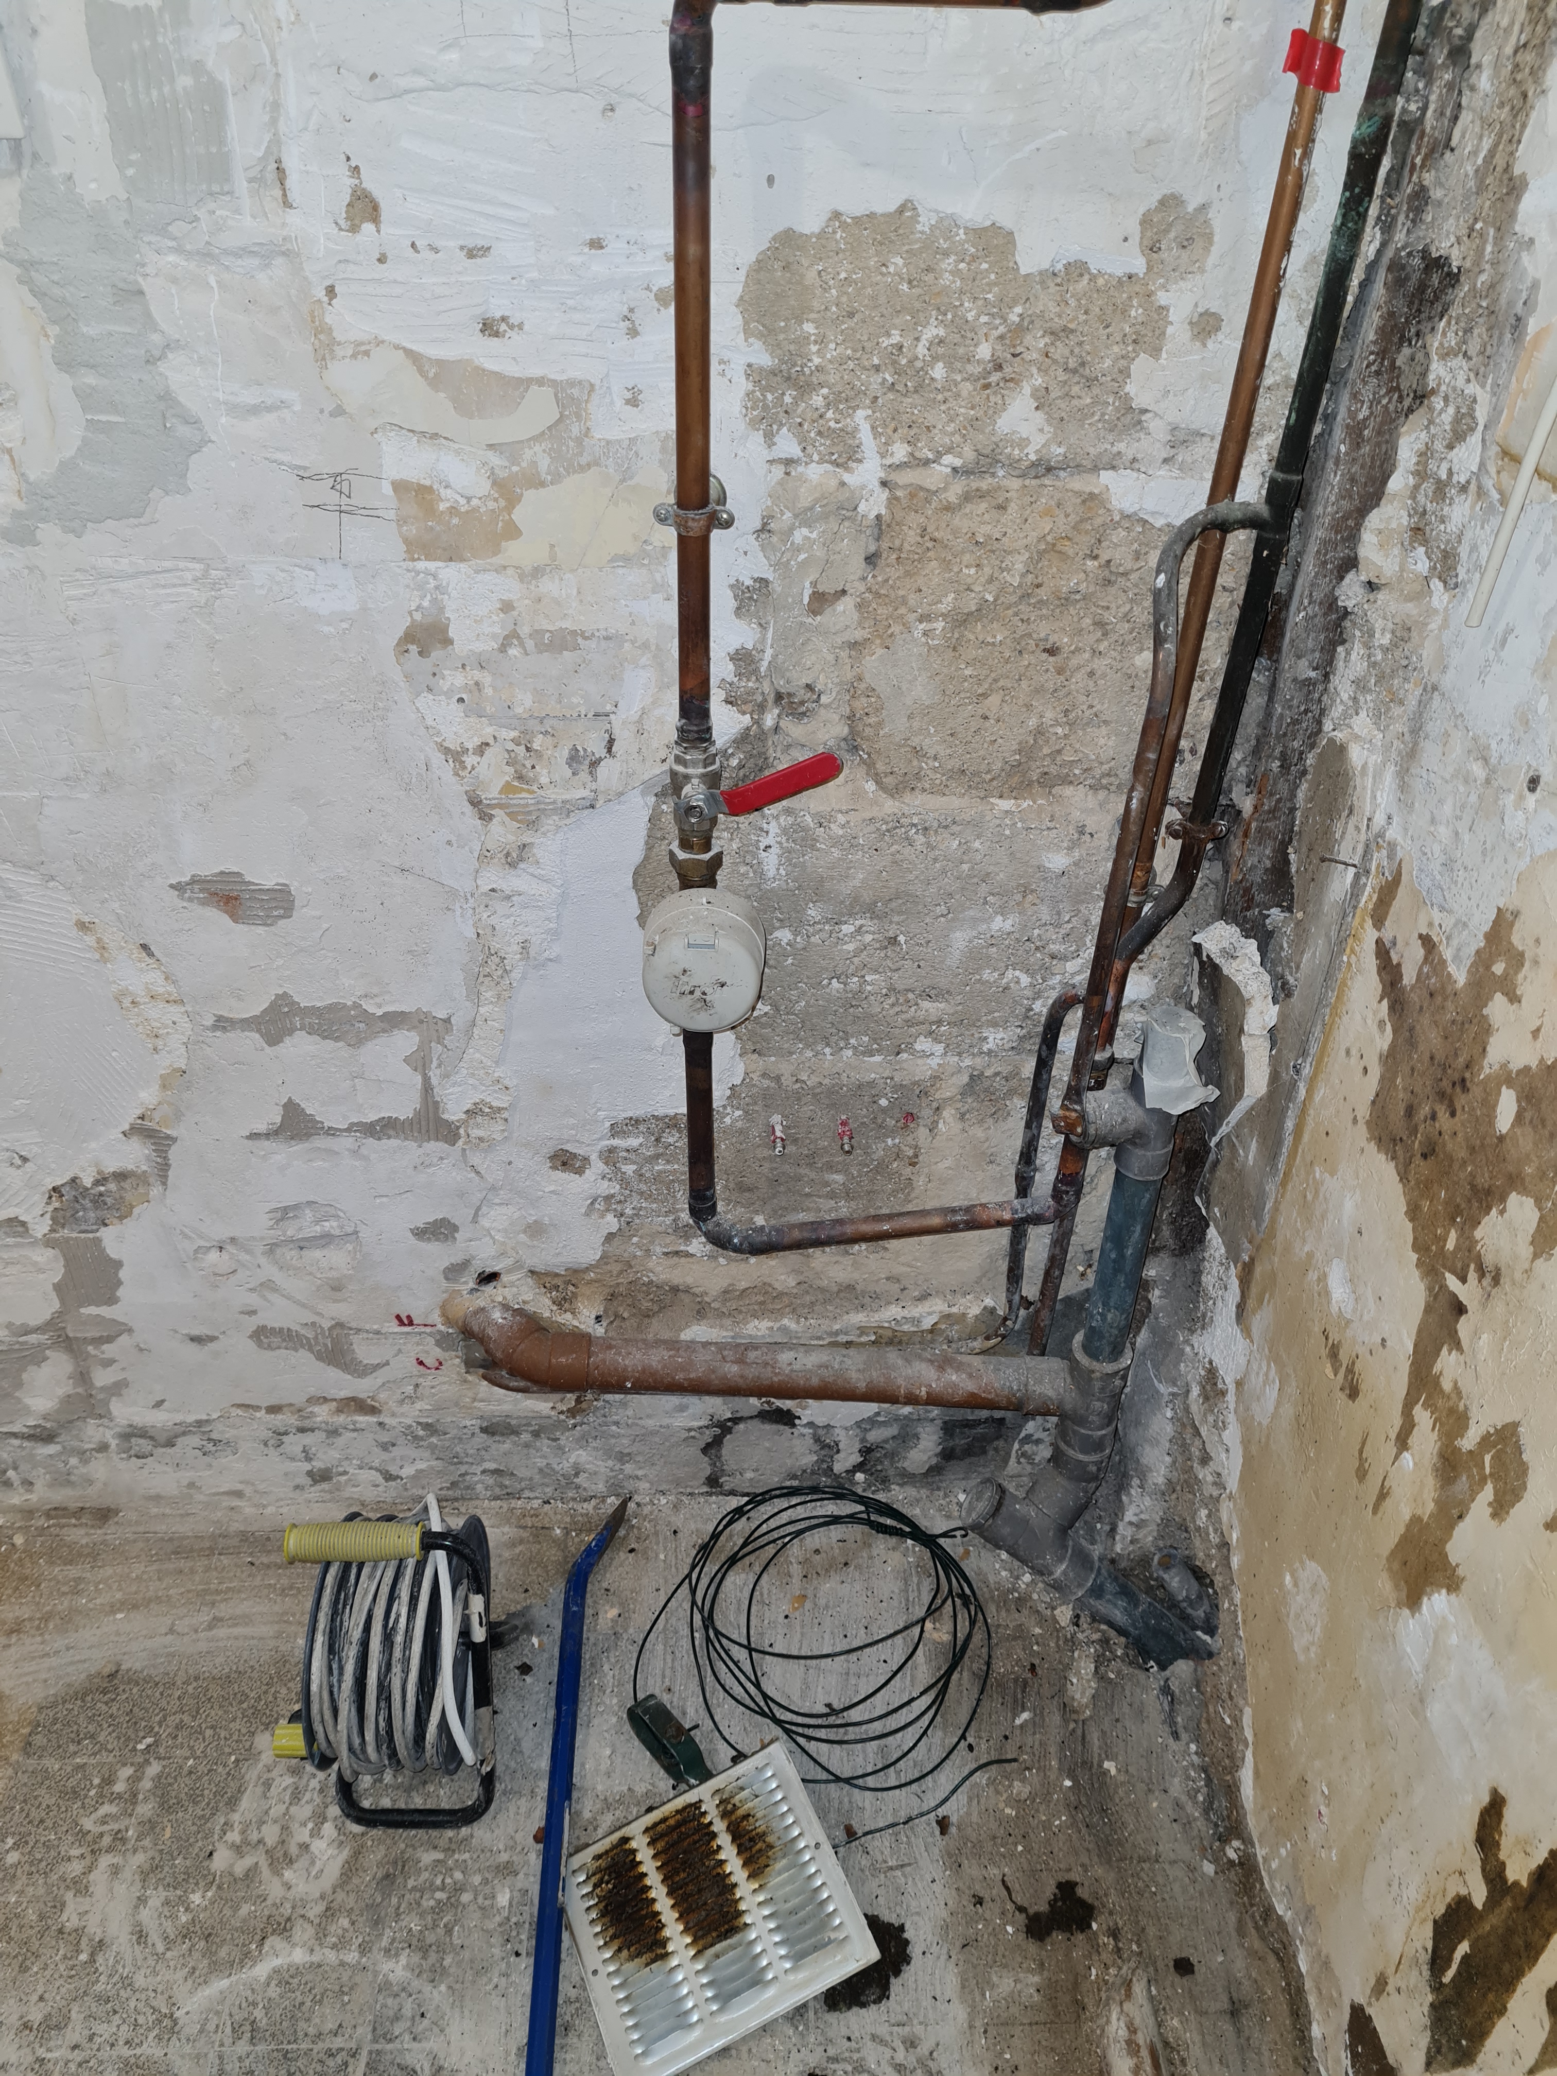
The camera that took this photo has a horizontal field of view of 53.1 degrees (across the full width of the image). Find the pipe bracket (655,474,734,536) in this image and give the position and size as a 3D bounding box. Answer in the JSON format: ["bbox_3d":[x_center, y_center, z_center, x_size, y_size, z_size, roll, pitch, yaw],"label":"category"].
[{"bbox_3d":[-0.051,-0.357,1.046,0.050,0.025,0.065,6,37,6],"label":"pipe bracket"}]

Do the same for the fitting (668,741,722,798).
[{"bbox_3d":[-0.061,-0.198,1.145,0.038,0.034,0.038,0,36,-2],"label":"fitting"}]

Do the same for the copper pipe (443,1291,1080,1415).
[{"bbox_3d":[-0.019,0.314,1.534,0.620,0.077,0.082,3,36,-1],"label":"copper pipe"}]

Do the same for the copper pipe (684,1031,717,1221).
[{"bbox_3d":[-0.067,0.075,1.333,0.024,0.225,0.024,0,36,-2],"label":"copper pipe"}]

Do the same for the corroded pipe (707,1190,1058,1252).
[{"bbox_3d":[0.088,0.169,1.409,0.322,0.036,0.027,-7,36,3],"label":"corroded pipe"}]

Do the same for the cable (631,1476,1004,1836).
[{"bbox_3d":[0.037,0.596,1.541,0.355,0.036,0.380,0,36,-2],"label":"cable"}]

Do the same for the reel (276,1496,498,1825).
[{"bbox_3d":[-0.347,0.540,1.384,0.185,0.292,0.208,0,36,-2],"label":"reel"}]

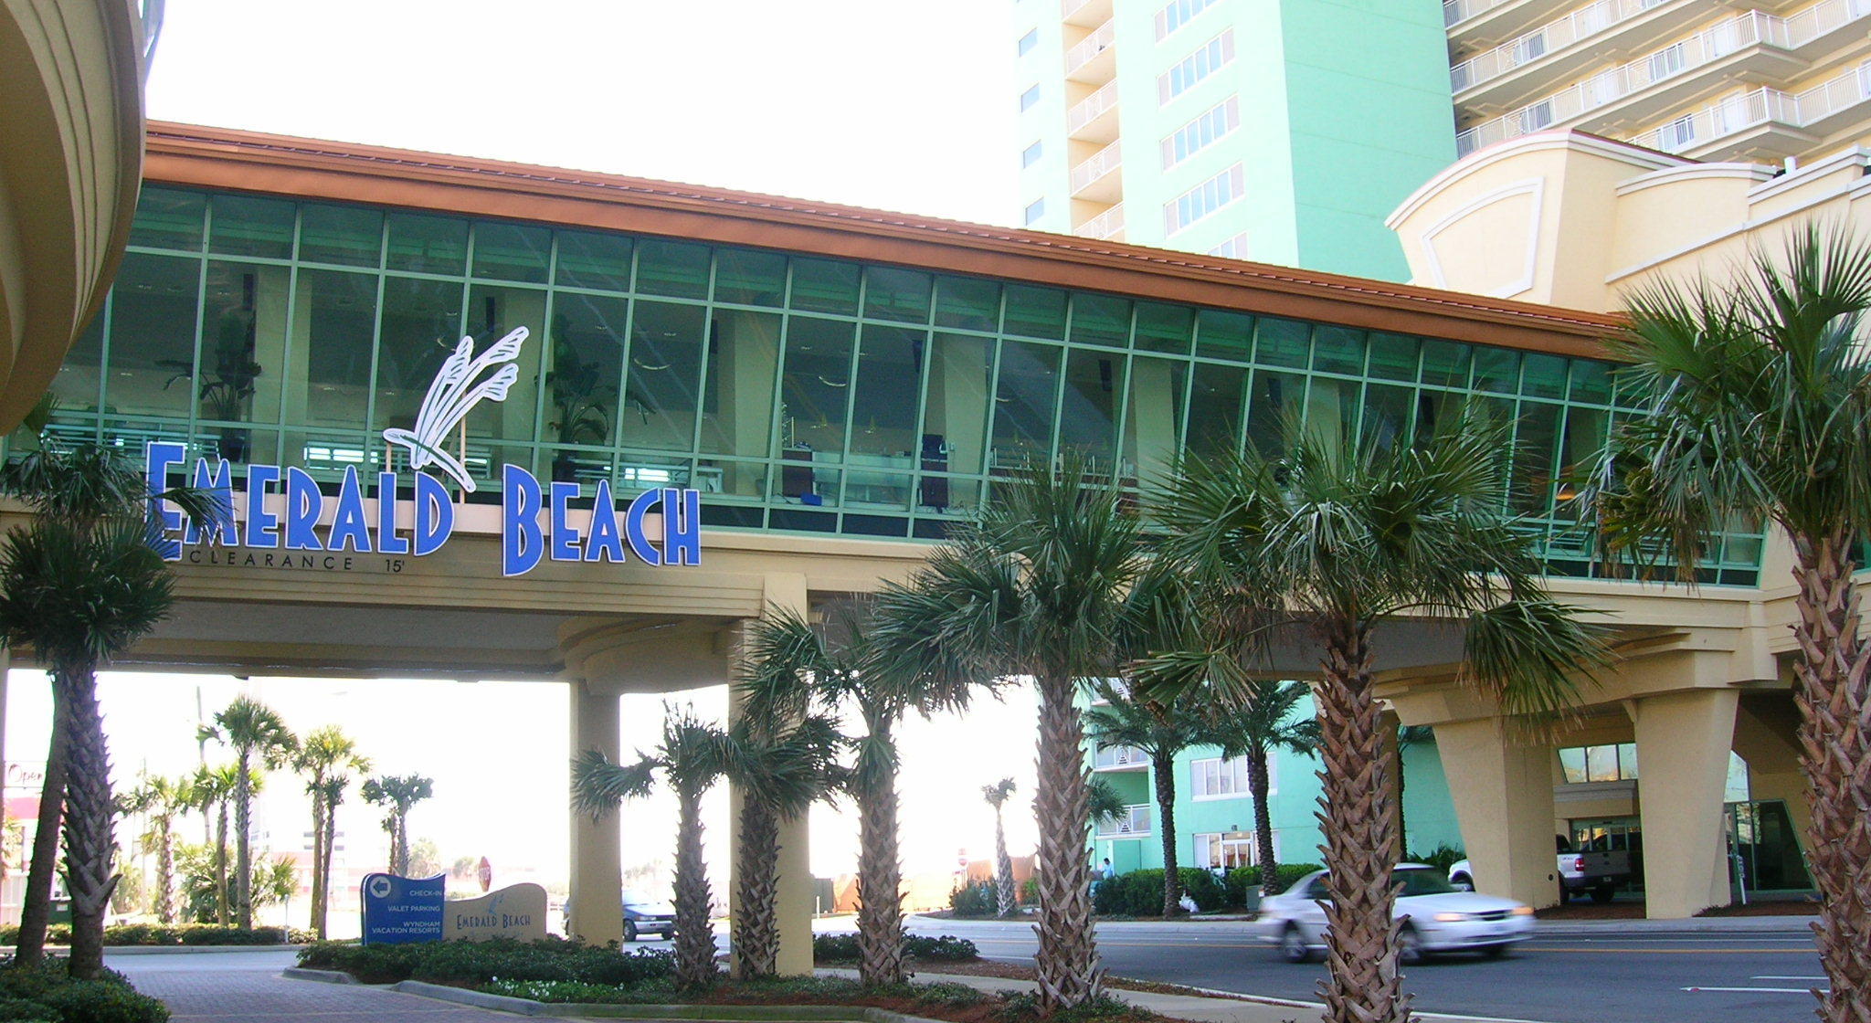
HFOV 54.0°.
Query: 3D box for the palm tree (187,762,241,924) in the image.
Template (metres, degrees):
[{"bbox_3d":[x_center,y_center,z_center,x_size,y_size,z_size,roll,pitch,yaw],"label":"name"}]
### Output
[{"bbox_3d":[-21.273,10.110,55.492,2.100,5.250,2.100,4,-12,-27],"label":"palm tree"}]

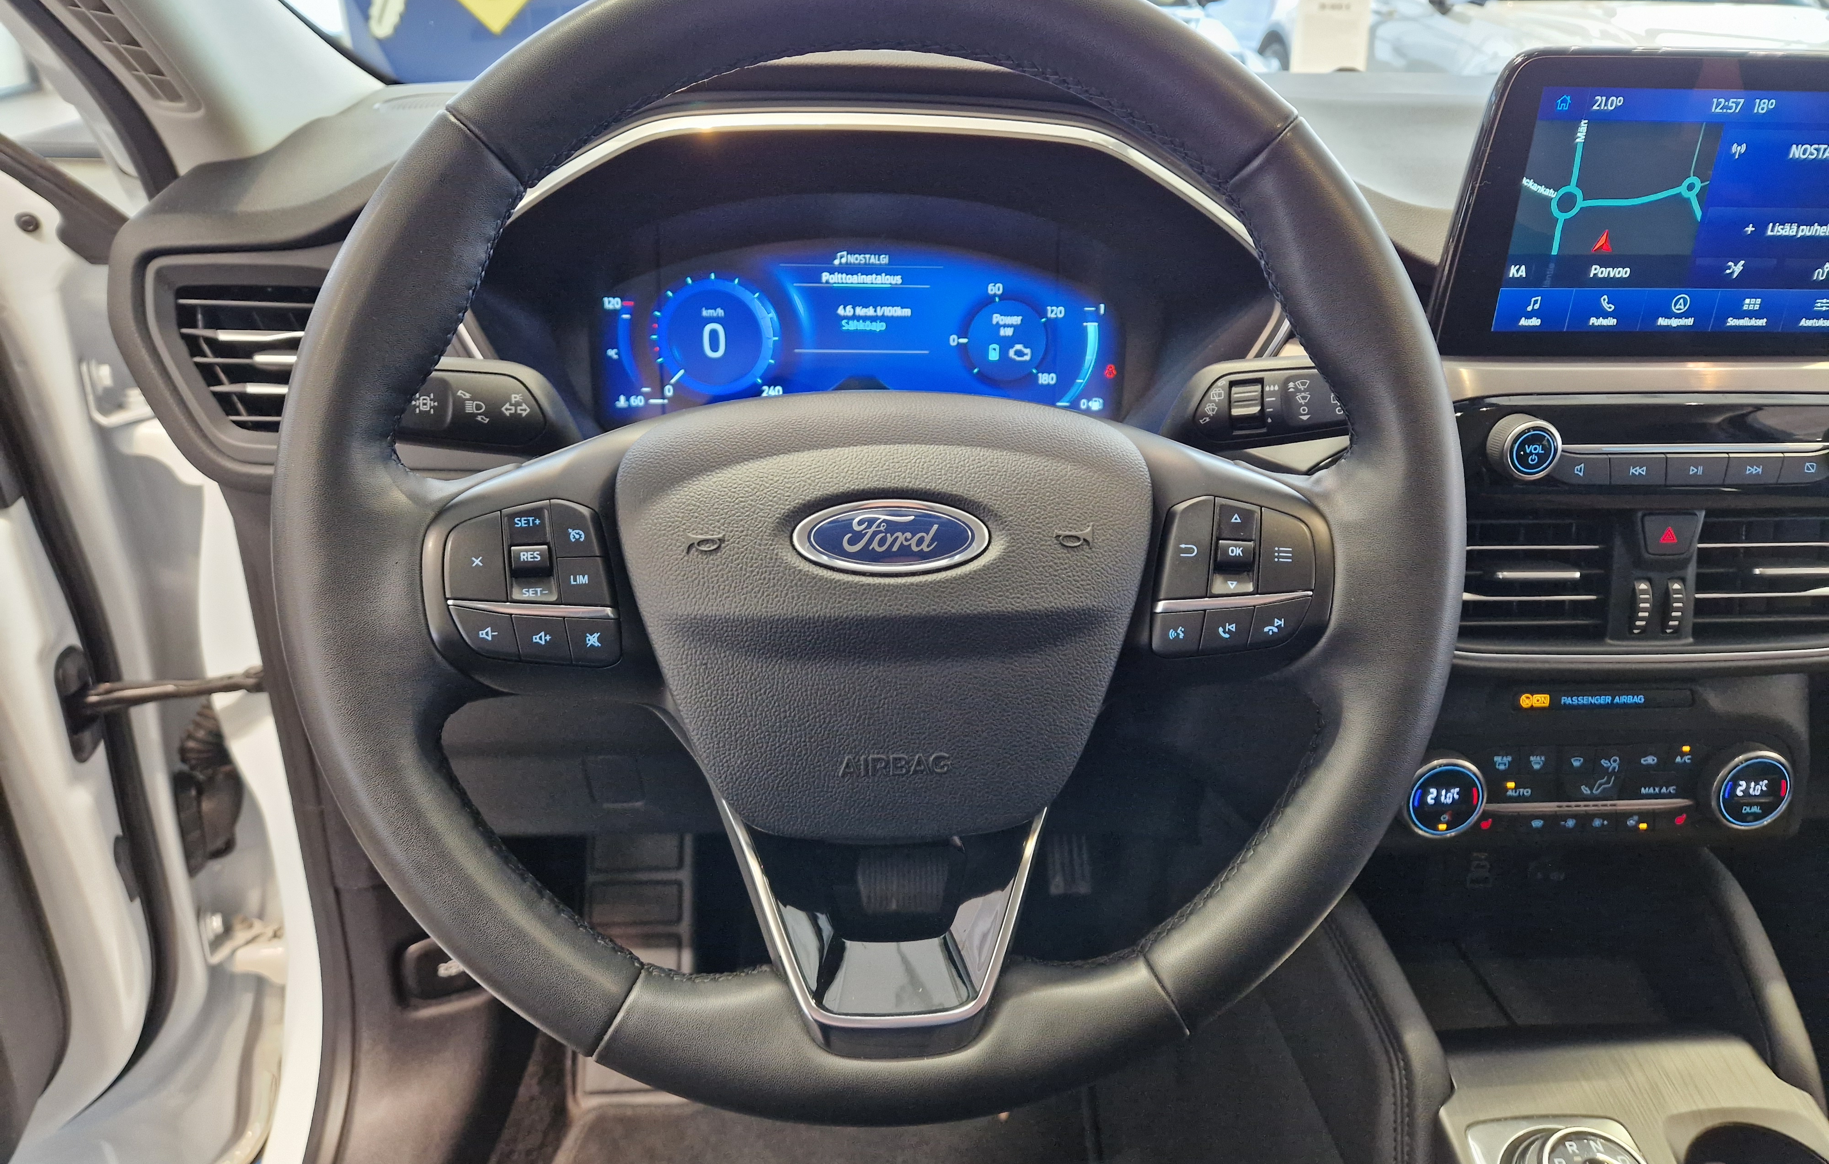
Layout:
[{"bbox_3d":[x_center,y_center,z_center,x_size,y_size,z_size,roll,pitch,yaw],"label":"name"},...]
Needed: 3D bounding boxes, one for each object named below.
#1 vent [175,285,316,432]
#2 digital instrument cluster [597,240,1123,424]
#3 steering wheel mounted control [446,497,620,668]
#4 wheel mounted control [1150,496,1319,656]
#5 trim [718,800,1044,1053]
[{"bbox_3d":[-0.309,-0.109,0.592,0.102,0.071,0.030,0,19,-2],"label":"vent"},{"bbox_3d":[-0.029,-0.134,0.658,0.284,0.104,0.020,-1,9,-4],"label":"digital instrument cluster"},{"bbox_3d":[-0.118,0.000,0.374,0.054,0.051,0.018,-1,1,-4],"label":"steering wheel mounted control"},{"bbox_3d":[0.103,-0.002,0.390,0.054,0.051,0.018,-1,1,-4],"label":"wheel mounted control"},{"bbox_3d":[-0.010,0.106,0.379,0.099,0.076,0.028,-1,1,-4],"label":"trim"}]

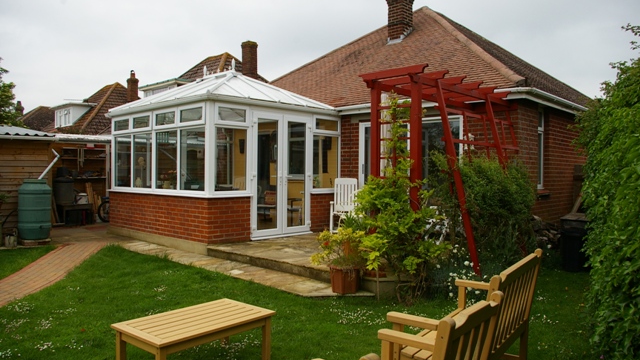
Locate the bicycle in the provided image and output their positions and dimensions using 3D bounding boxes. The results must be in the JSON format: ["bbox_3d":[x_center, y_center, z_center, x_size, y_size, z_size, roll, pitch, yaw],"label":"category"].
[{"bbox_3d":[-4.930,0.589,12.300,1.500,0.920,0.550,-1,1,-37],"label":"bicycle"}]

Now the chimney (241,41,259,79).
[{"bbox_3d":[-2.883,-4.936,19.700,0.520,1.500,0.520,1,1,43],"label":"chimney"}]

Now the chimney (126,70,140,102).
[{"bbox_3d":[-10.742,-5.437,27.600,0.520,1.850,0.520,1,1,43],"label":"chimney"}]

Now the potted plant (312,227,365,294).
[{"bbox_3d":[0.206,0.878,5.330,0.570,0.700,0.520,0,1,0],"label":"potted plant"}]

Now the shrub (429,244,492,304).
[{"bbox_3d":[1.596,1.005,5.450,0.750,0.620,0.650,0,1,0],"label":"shrub"}]

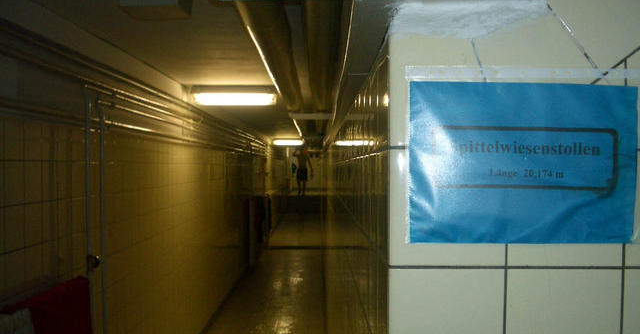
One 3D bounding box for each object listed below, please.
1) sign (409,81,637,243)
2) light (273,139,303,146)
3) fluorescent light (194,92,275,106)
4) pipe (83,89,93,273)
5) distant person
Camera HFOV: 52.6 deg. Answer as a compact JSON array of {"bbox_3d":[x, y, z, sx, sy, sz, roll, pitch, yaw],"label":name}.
[{"bbox_3d":[0.265,-0.004,0.843,0.295,0.209,0.010,0,0,0],"label":"sign"},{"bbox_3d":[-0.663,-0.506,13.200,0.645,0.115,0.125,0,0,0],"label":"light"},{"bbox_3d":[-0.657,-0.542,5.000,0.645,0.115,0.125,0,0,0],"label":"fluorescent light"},{"bbox_3d":[-1.004,0.069,2.800,0.030,0.840,0.030,0,0,0],"label":"pipe"},{"bbox_3d":[-0.584,0.150,21.600,0.620,1.720,0.360,0,0,0],"label":"distant person"}]

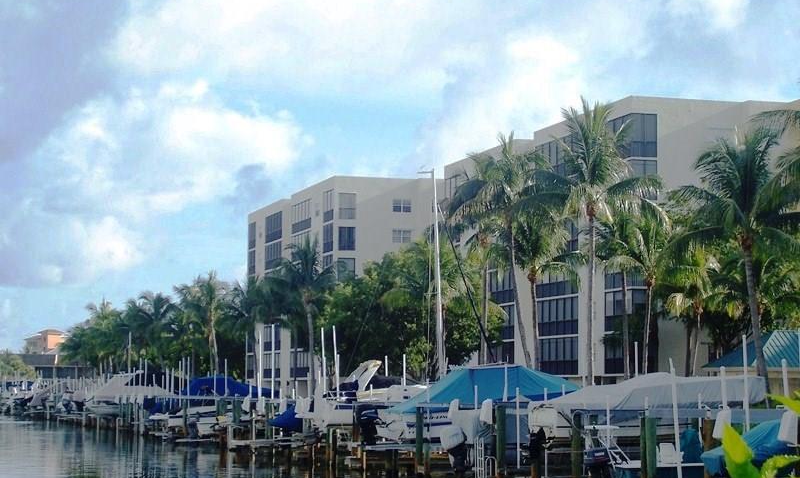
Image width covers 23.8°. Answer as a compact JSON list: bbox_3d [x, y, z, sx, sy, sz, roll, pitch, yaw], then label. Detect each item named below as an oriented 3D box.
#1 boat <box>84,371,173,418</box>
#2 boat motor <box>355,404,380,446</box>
[{"bbox_3d":[-23.495,13.457,164.000,7.700,3.600,2.600,2,-4,-15],"label":"boat"},{"bbox_3d":[-1.218,7.032,70.970,0.850,1.700,0.500,1,-5,-16],"label":"boat motor"}]

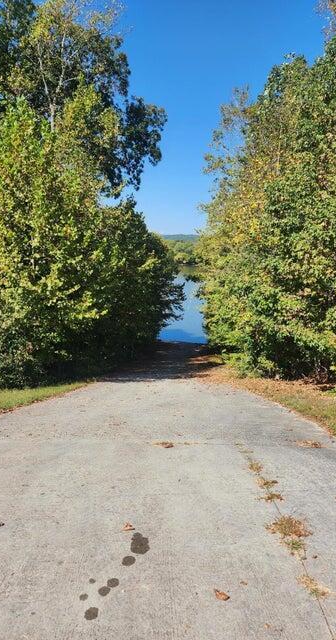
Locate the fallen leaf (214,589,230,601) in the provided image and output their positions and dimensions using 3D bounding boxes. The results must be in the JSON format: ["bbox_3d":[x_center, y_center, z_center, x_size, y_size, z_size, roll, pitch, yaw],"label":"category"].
[{"bbox_3d":[0.256,1.291,2.000,0.077,0.016,0.046,4,9,27],"label":"fallen leaf"}]

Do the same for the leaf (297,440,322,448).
[{"bbox_3d":[1.564,1.376,4.700,0.270,0.035,0.140,0,3,0],"label":"leaf"}]

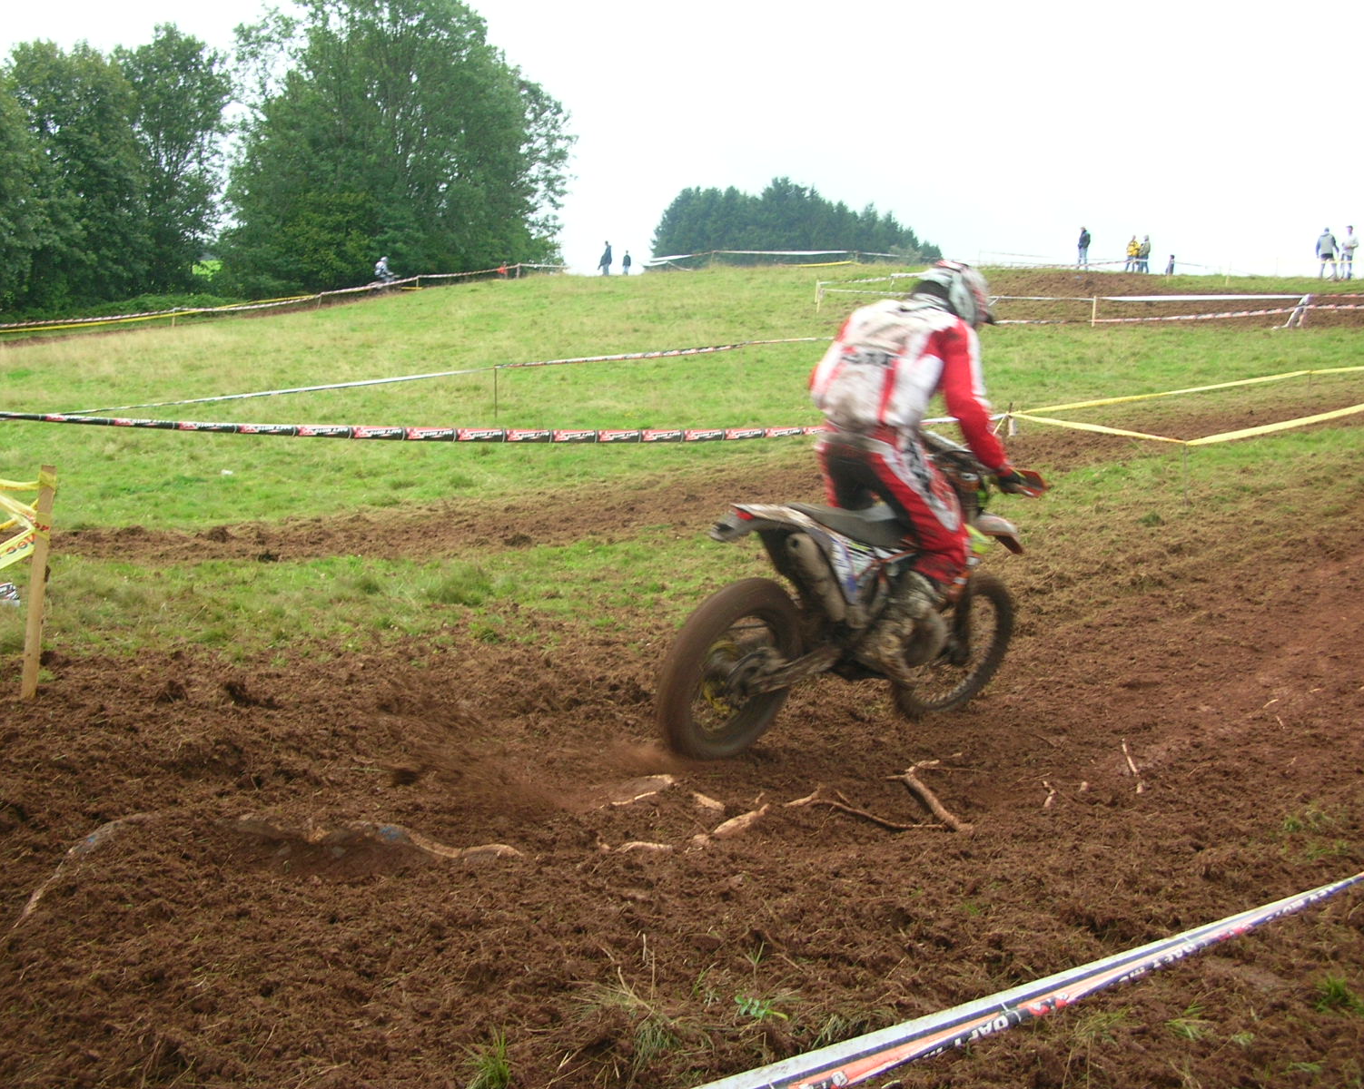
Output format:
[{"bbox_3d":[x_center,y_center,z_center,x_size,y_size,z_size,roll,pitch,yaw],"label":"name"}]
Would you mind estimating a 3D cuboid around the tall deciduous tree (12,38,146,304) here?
[{"bbox_3d":[-29.103,-17.912,71.000,6.800,13.300,6.800,1,6,0],"label":"tall deciduous tree"}]

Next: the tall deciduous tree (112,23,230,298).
[{"bbox_3d":[-26.337,-19.966,76.000,6.300,14.000,6.300,1,6,0],"label":"tall deciduous tree"}]

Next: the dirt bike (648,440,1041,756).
[{"bbox_3d":[0.740,0.170,5.660,0.820,1.220,2.120,19,13,39],"label":"dirt bike"}]

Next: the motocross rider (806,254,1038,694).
[{"bbox_3d":[0.880,-0.270,5.580,0.780,1.580,0.880,10,10,40],"label":"motocross rider"}]

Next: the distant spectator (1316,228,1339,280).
[{"bbox_3d":[21.085,-9.495,48.000,0.660,1.750,0.420,1,7,6],"label":"distant spectator"}]

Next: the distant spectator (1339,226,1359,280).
[{"bbox_3d":[21.827,-9.532,48.000,0.540,1.750,0.420,4,7,30],"label":"distant spectator"}]

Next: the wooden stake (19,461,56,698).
[{"bbox_3d":[-2.626,0.151,6.000,0.060,0.970,0.045,5,6,-17],"label":"wooden stake"}]

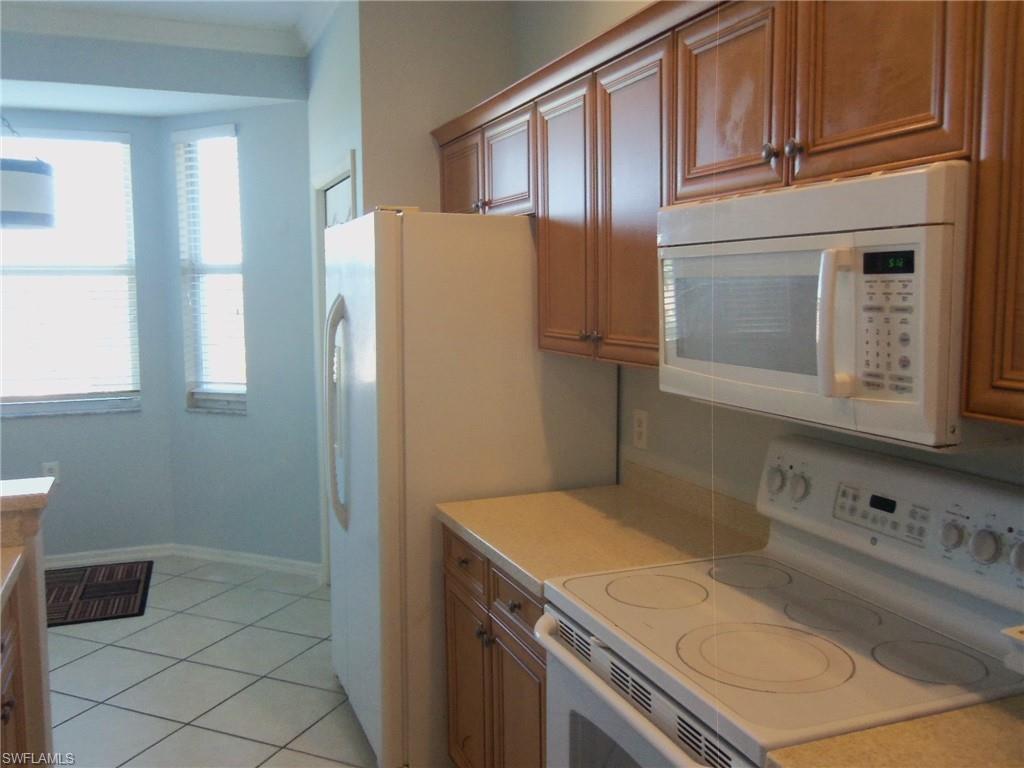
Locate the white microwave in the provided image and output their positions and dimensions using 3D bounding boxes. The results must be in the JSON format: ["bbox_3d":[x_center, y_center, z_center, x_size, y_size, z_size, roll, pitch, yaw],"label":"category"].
[{"bbox_3d":[0.640,-0.162,1.645,0.403,0.419,0.760,-2,7,-23],"label":"white microwave"}]

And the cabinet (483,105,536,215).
[{"bbox_3d":[0.138,-0.736,2.867,0.330,0.344,0.475,-2,7,-23],"label":"cabinet"}]

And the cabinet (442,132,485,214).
[{"bbox_3d":[-0.052,-0.790,3.307,0.330,0.349,0.480,-2,7,-23],"label":"cabinet"}]

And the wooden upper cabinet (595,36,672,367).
[{"bbox_3d":[0.448,-0.442,2.163,0.330,0.766,0.365,-2,7,-23],"label":"wooden upper cabinet"}]

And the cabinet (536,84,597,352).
[{"bbox_3d":[0.304,-0.479,2.499,0.330,0.766,0.370,-2,7,-23],"label":"cabinet"}]

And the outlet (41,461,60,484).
[{"bbox_3d":[-2.587,0.496,4.645,0.078,0.122,0.012,-2,7,-19],"label":"outlet"}]

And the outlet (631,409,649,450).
[{"bbox_3d":[0.418,0.149,2.705,0.010,0.122,0.078,-2,7,-23],"label":"outlet"}]

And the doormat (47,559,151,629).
[{"bbox_3d":[-2.219,1.082,4.311,0.610,0.010,0.880,-2,7,-20],"label":"doormat"}]

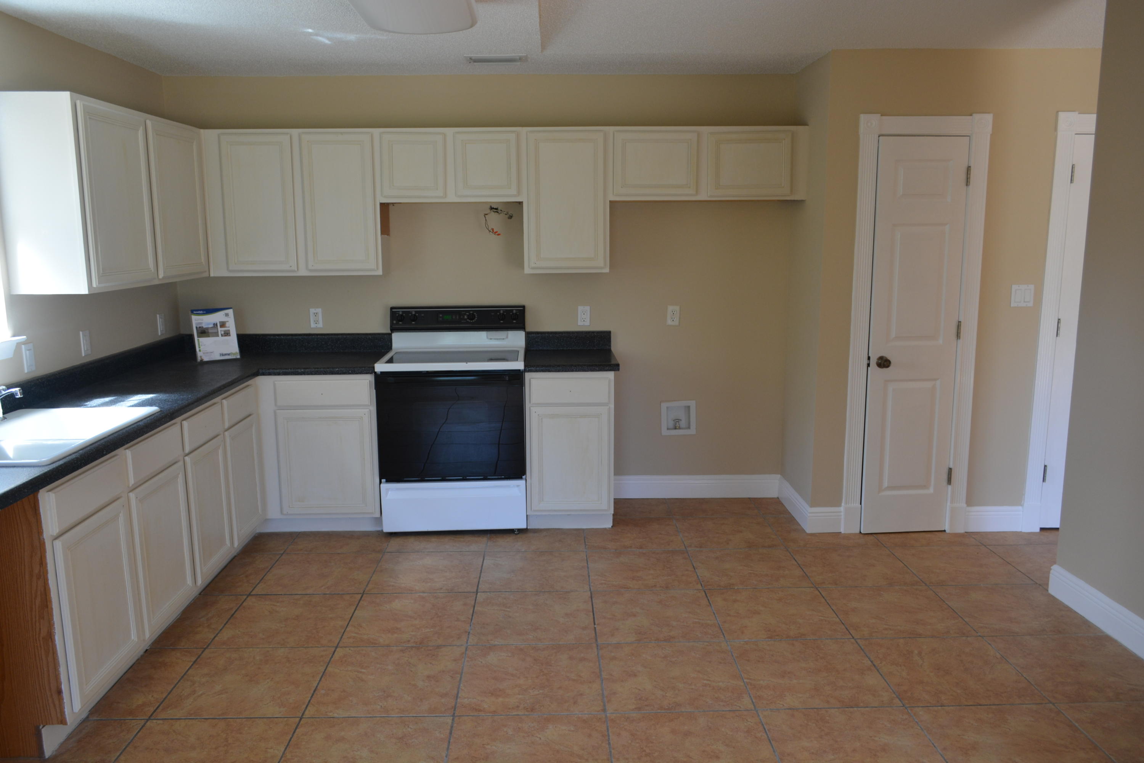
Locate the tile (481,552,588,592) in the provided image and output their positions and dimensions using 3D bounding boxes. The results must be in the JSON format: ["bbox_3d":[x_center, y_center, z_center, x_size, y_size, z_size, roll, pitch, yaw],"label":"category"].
[{"bbox_3d":[-0.166,0.905,4.080,0.497,0.012,0.497,-1,9,-1],"label":"tile"}]

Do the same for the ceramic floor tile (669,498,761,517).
[{"bbox_3d":[0.820,0.742,5.044,0.497,0.012,0.400,-1,9,-1],"label":"ceramic floor tile"}]

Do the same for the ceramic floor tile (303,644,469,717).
[{"bbox_3d":[-0.646,1.071,3.069,0.500,0.015,0.500,-1,9,-1],"label":"ceramic floor tile"}]

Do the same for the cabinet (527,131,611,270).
[{"bbox_3d":[-0.030,-0.982,4.685,0.454,0.762,0.321,-1,10,-1],"label":"cabinet"}]

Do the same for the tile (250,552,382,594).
[{"bbox_3d":[-1.183,0.907,4.049,0.495,0.010,0.495,-1,9,-1],"label":"tile"}]

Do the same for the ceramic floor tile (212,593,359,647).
[{"bbox_3d":[-1.164,0.988,3.549,0.495,0.010,0.495,-1,9,-1],"label":"ceramic floor tile"}]

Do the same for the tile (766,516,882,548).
[{"bbox_3d":[1.335,0.804,4.590,0.495,0.010,0.495,-1,9,-1],"label":"tile"}]

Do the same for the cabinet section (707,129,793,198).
[{"bbox_3d":[0.940,-1.175,4.693,0.445,0.330,0.310,0,10,-1],"label":"cabinet section"}]

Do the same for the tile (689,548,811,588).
[{"bbox_3d":[0.842,0.896,4.089,0.500,0.015,0.500,-1,9,-1],"label":"tile"}]

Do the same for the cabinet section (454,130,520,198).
[{"bbox_3d":[-0.449,-1.165,4.660,0.334,0.331,0.310,0,10,-1],"label":"cabinet section"}]

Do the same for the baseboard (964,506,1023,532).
[{"bbox_3d":[2.244,0.729,4.553,0.305,0.141,0.015,-1,9,-1],"label":"baseboard"}]

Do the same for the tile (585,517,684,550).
[{"bbox_3d":[0.322,0.814,4.569,0.495,0.010,0.495,-1,9,-1],"label":"tile"}]

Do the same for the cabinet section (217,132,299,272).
[{"bbox_3d":[-1.648,-0.960,4.665,0.371,0.709,0.310,0,10,-1],"label":"cabinet section"}]

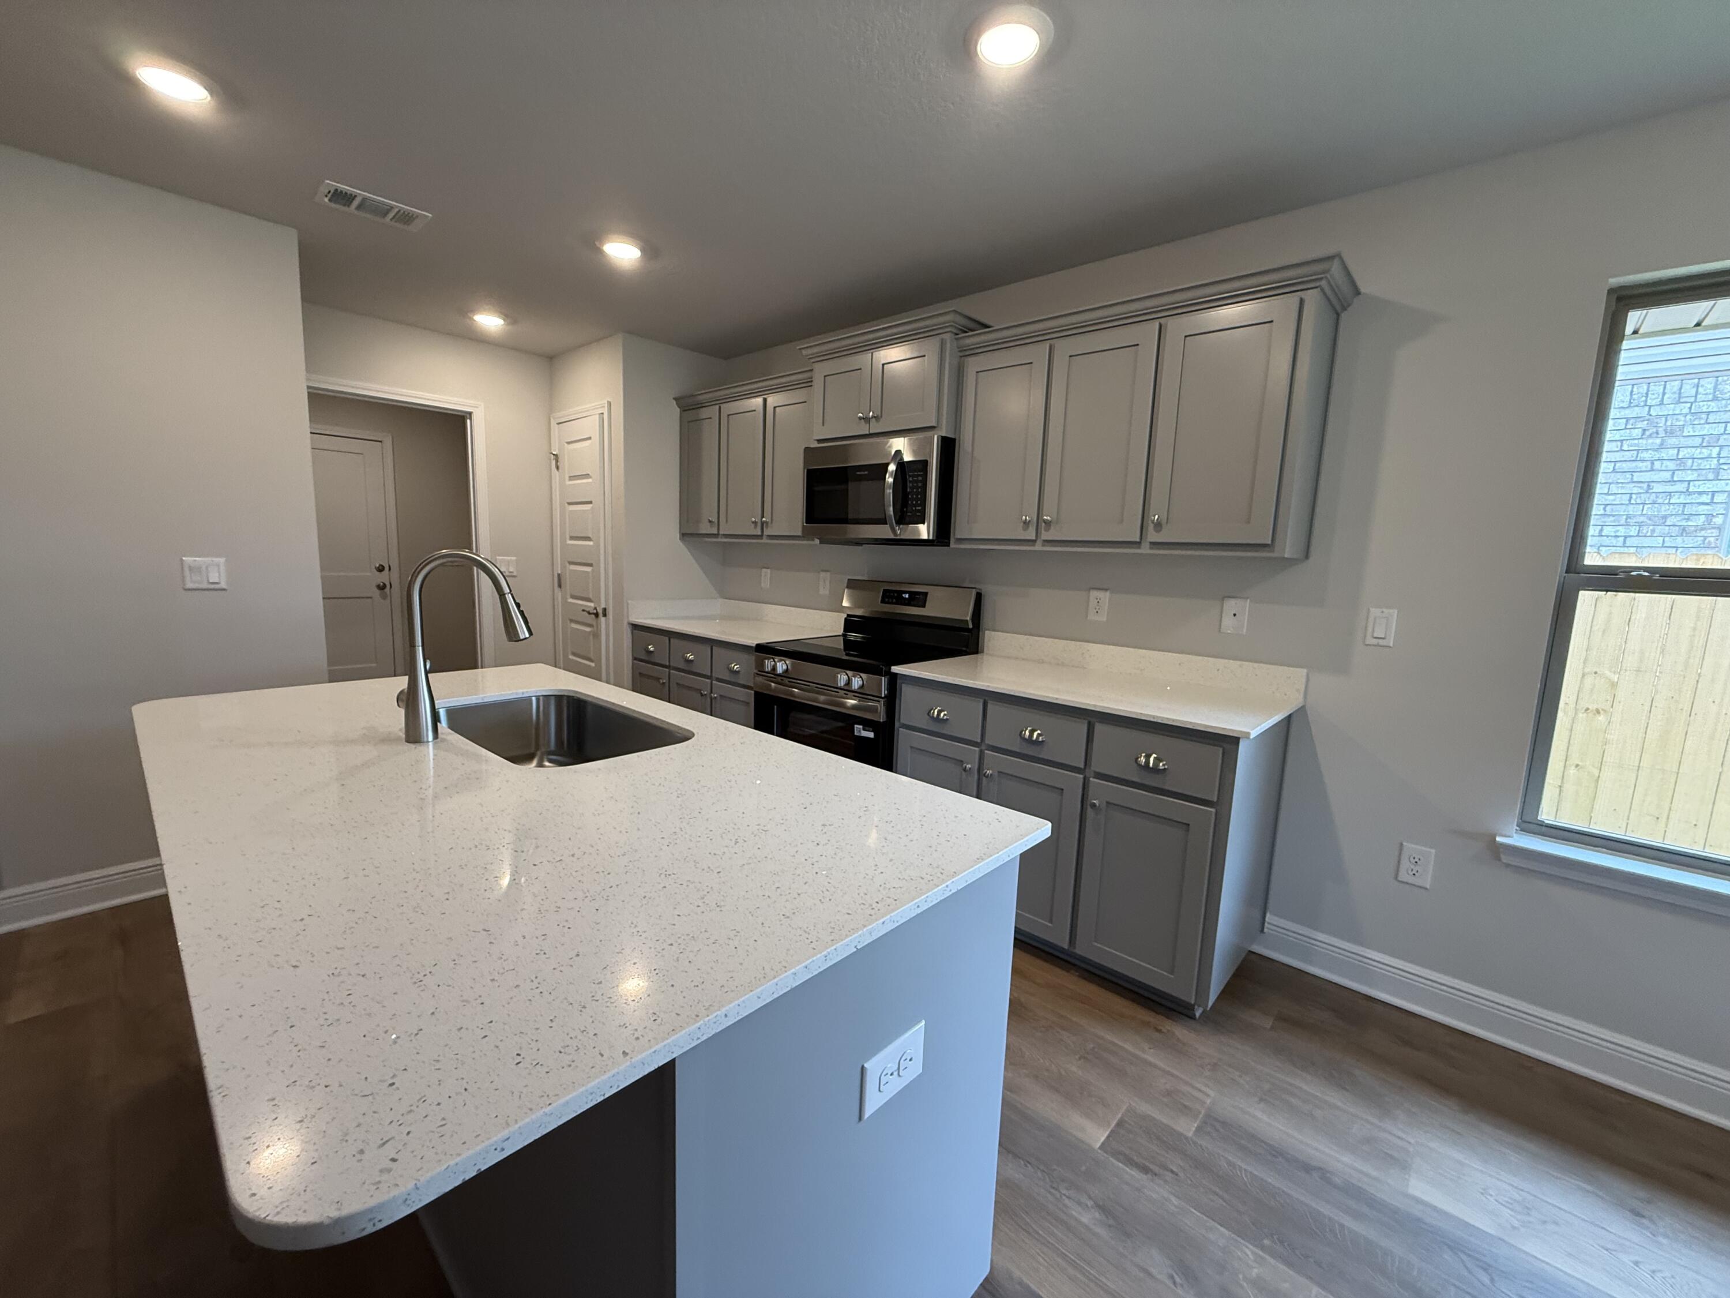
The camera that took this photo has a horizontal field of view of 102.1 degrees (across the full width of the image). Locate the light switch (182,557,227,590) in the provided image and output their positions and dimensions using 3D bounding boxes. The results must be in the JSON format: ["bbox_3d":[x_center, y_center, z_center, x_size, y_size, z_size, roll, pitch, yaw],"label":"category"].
[{"bbox_3d":[-2.407,-0.272,2.553,0.010,0.117,0.118,9,11,42],"label":"light switch"}]

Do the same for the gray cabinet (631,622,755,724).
[{"bbox_3d":[-0.694,0.347,3.861,1.200,0.884,0.629,9,11,42],"label":"gray cabinet"}]

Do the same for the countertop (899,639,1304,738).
[{"bbox_3d":[0.777,0.081,2.470,1.229,0.126,0.636,9,11,42],"label":"countertop"}]

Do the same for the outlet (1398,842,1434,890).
[{"bbox_3d":[1.675,0.658,2.129,0.079,0.124,0.010,9,11,42],"label":"outlet"}]

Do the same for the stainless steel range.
[{"bbox_3d":[0.001,0.311,3.159,0.756,1.196,0.673,9,11,42],"label":"stainless steel range"}]

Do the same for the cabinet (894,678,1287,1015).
[{"bbox_3d":[0.746,0.578,2.554,1.203,0.886,0.631,9,11,42],"label":"cabinet"}]

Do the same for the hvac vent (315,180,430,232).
[{"bbox_3d":[-1.706,-1.520,2.434,0.209,0.018,0.303,9,11,42],"label":"hvac vent"}]

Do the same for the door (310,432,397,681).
[{"bbox_3d":[-4.094,-0.562,5.273,0.044,2.034,0.861,9,11,42],"label":"door"}]

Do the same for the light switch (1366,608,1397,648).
[{"bbox_3d":[1.579,-0.065,2.142,0.072,0.112,0.010,9,11,42],"label":"light switch"}]

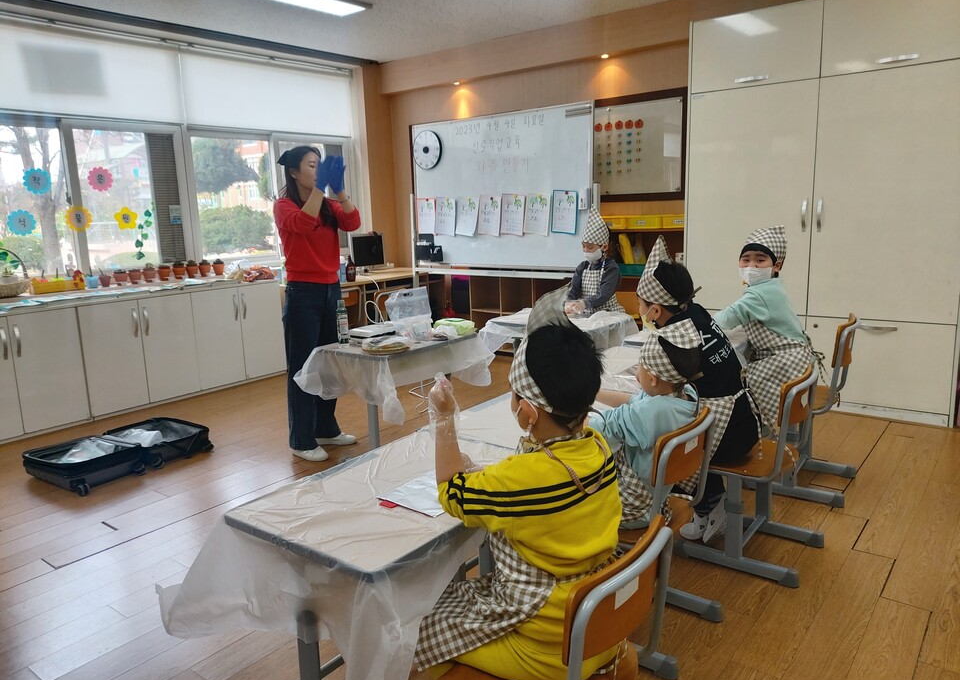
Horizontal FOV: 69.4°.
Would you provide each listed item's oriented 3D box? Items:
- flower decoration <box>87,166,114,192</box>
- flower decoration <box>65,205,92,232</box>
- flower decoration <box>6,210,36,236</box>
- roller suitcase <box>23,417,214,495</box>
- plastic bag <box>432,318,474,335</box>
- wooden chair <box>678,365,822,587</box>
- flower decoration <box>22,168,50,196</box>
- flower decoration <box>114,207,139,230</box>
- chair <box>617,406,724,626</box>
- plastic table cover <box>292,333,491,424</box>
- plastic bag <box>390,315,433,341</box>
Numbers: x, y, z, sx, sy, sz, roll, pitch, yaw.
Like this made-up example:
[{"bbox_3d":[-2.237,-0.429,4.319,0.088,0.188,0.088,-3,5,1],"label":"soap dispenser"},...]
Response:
[{"bbox_3d":[-2.696,-1.140,4.931,0.010,0.170,0.175,7,14,37],"label":"flower decoration"},{"bbox_3d":[-2.798,-0.842,4.843,0.010,0.180,0.177,7,14,37],"label":"flower decoration"},{"bbox_3d":[-3.017,-0.770,4.570,0.010,0.169,0.172,7,14,37],"label":"flower decoration"},{"bbox_3d":[-1.920,0.607,3.701,0.500,0.156,0.780,7,14,38],"label":"roller suitcase"},{"bbox_3d":[-0.141,-0.077,3.797,0.200,0.070,0.140,7,14,38],"label":"plastic bag"},{"bbox_3d":[0.939,0.423,2.417,0.415,0.660,0.385,7,14,37],"label":"wooden chair"},{"bbox_3d":[-2.947,-1.056,4.618,0.010,0.174,0.169,7,14,37],"label":"flower decoration"},{"bbox_3d":[-2.598,-0.893,5.096,0.010,0.170,0.177,7,14,37],"label":"flower decoration"},{"bbox_3d":[0.476,0.545,2.123,0.460,0.714,0.390,7,14,38],"label":"chair"},{"bbox_3d":[-0.416,0.135,3.675,0.660,0.300,0.900,7,14,38],"label":"plastic table cover"},{"bbox_3d":[-0.348,-0.064,3.534,0.200,0.130,0.140,-11,14,-40],"label":"plastic bag"}]

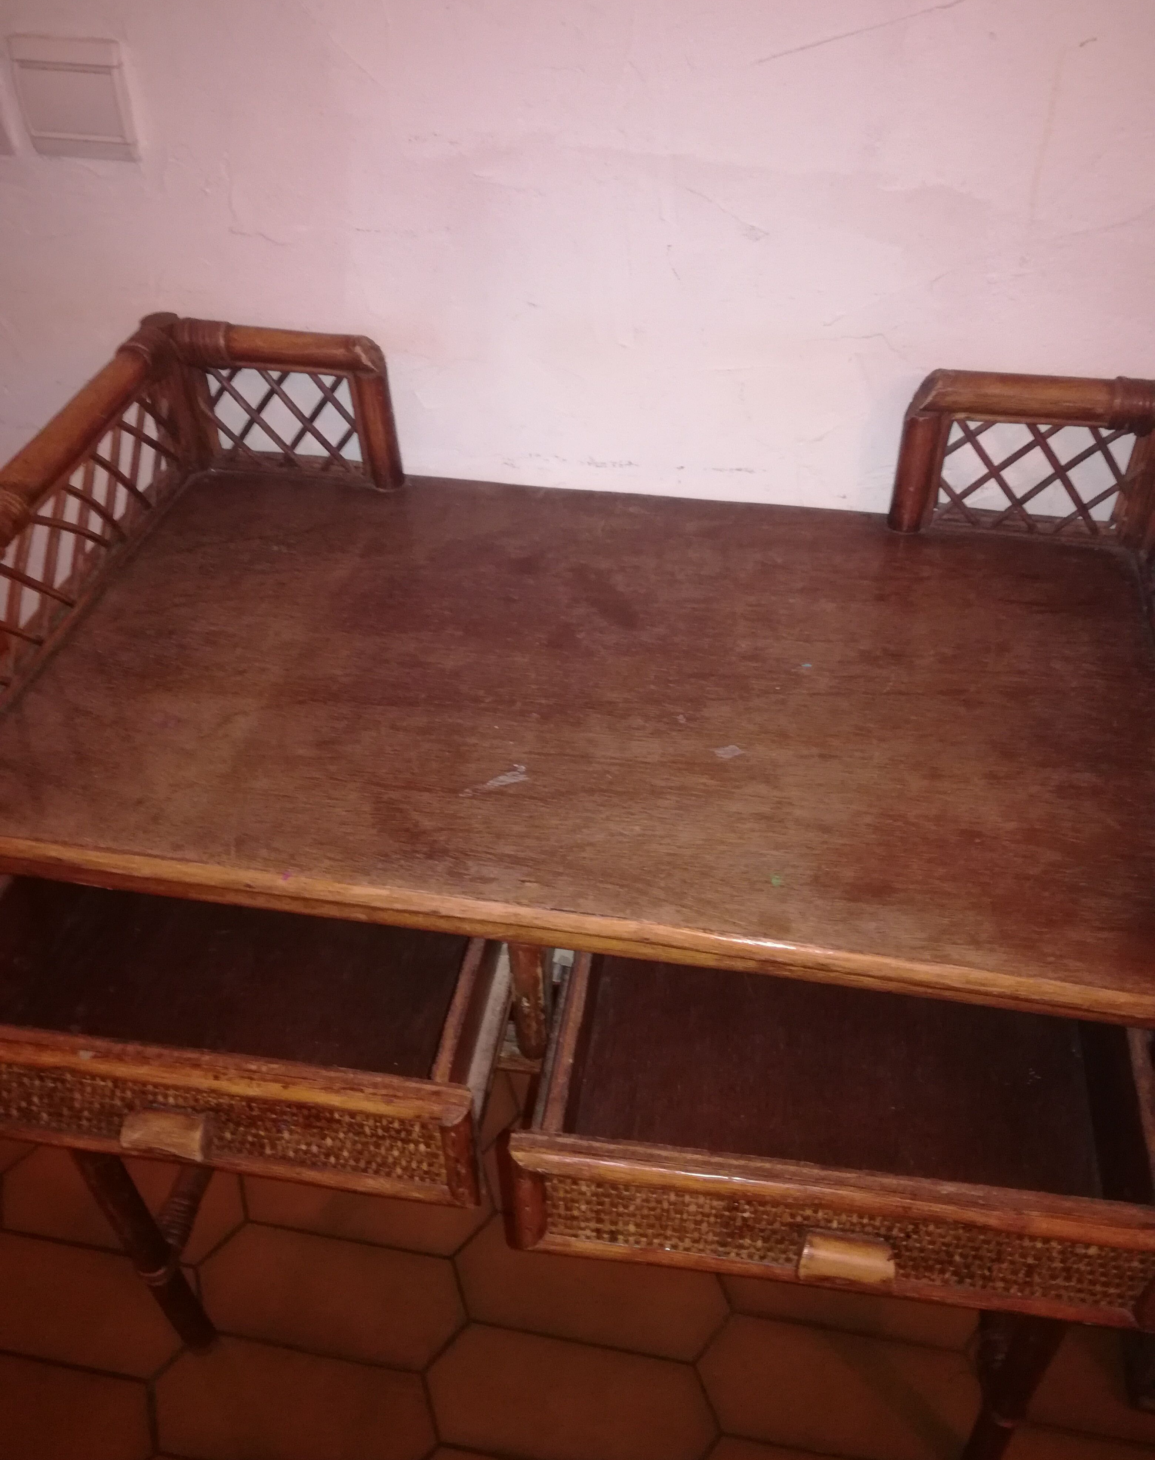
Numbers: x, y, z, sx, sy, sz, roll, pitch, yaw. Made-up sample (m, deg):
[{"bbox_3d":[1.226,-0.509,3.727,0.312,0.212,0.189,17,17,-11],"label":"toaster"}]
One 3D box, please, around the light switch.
[{"bbox_3d":[-0.351,-0.444,0.845,0.081,0.080,0.012,6,43,8],"label":"light switch"}]

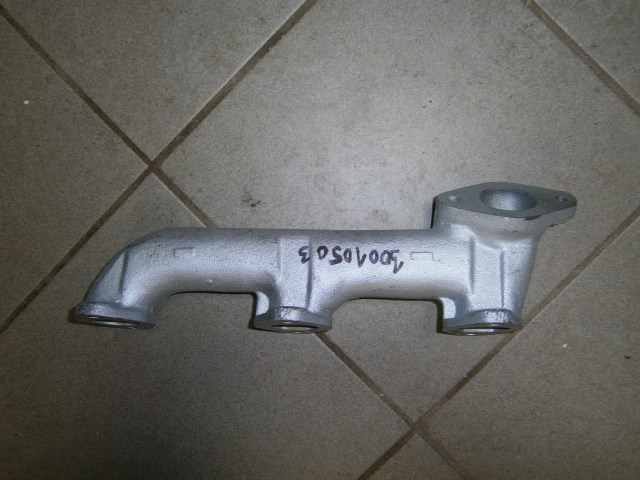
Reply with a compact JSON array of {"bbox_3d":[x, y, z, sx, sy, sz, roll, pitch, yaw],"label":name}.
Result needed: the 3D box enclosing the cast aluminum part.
[{"bbox_3d":[-0.003,0.015,0.352,0.366,0.073,0.116,0,92,3],"label":"cast aluminum part"}]

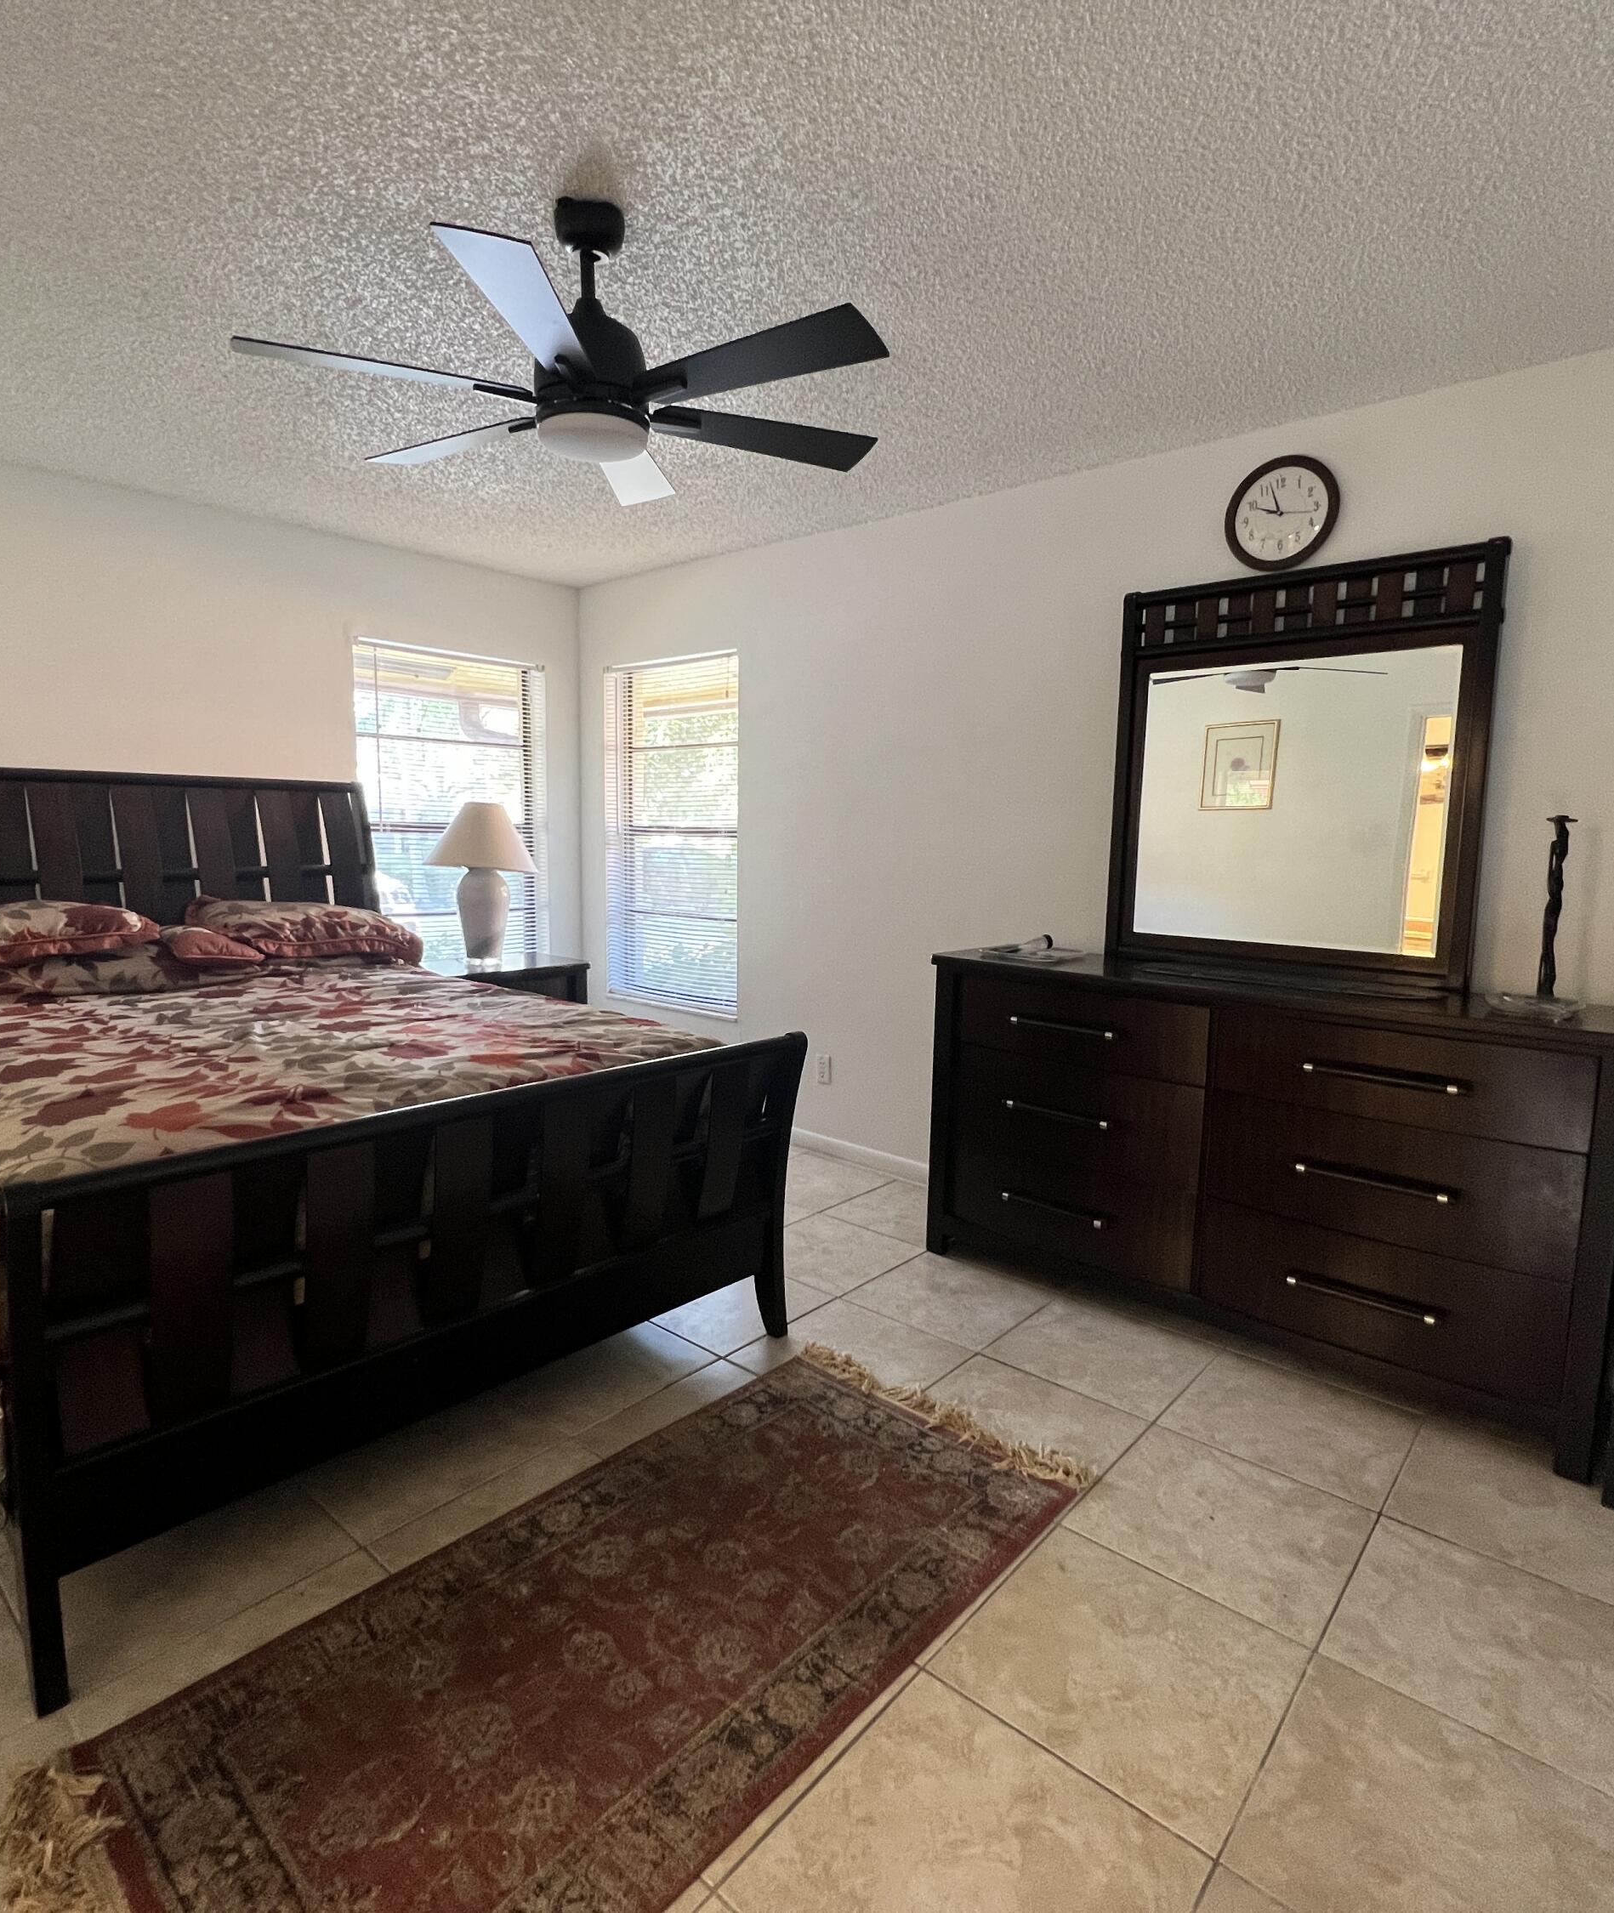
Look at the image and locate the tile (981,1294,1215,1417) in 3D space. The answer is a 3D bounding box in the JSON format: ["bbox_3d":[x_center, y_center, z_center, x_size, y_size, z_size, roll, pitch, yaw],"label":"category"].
[{"bbox_3d":[0.783,1.065,2.567,0.458,0.010,0.458,6,8,41],"label":"tile"}]

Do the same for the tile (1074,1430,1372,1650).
[{"bbox_3d":[0.834,1.139,1.927,0.460,0.010,0.460,7,9,40],"label":"tile"}]

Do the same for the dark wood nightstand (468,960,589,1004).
[{"bbox_3d":[-1.433,0.451,4.379,0.520,0.770,0.740,6,8,41],"label":"dark wood nightstand"}]

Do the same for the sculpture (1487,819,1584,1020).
[{"bbox_3d":[1.705,-0.104,2.229,0.180,0.460,0.170,6,8,41],"label":"sculpture"}]

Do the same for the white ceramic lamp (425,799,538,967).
[{"bbox_3d":[-1.406,-0.314,4.193,0.460,0.720,0.460,7,9,40],"label":"white ceramic lamp"}]

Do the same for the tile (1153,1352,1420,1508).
[{"bbox_3d":[1.142,1.100,2.265,0.458,0.010,0.458,6,8,41],"label":"tile"}]

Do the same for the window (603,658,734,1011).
[{"bbox_3d":[-0.679,-0.608,4.795,0.980,1.680,0.050,6,8,41],"label":"window"}]

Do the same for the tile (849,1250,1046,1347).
[{"bbox_3d":[0.426,1.013,2.830,0.460,0.010,0.460,7,9,40],"label":"tile"}]

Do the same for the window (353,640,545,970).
[{"bbox_3d":[-1.649,-0.590,4.559,0.080,1.640,0.950,6,8,41],"label":"window"}]

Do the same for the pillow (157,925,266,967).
[{"bbox_3d":[-2.083,-0.044,3.371,0.340,0.120,0.390,7,9,40],"label":"pillow"}]

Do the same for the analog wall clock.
[{"bbox_3d":[1.360,-1.278,2.759,0.315,0.315,0.040,7,9,38],"label":"analog wall clock"}]

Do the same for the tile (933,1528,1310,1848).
[{"bbox_3d":[0.524,1.178,1.595,0.460,0.010,0.460,7,9,40],"label":"tile"}]

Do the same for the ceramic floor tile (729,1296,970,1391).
[{"bbox_3d":[0.116,1.052,2.498,0.460,0.010,0.460,7,9,40],"label":"ceramic floor tile"}]

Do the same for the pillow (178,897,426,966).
[{"bbox_3d":[-1.838,-0.091,3.565,0.500,0.200,0.760,6,8,41],"label":"pillow"}]

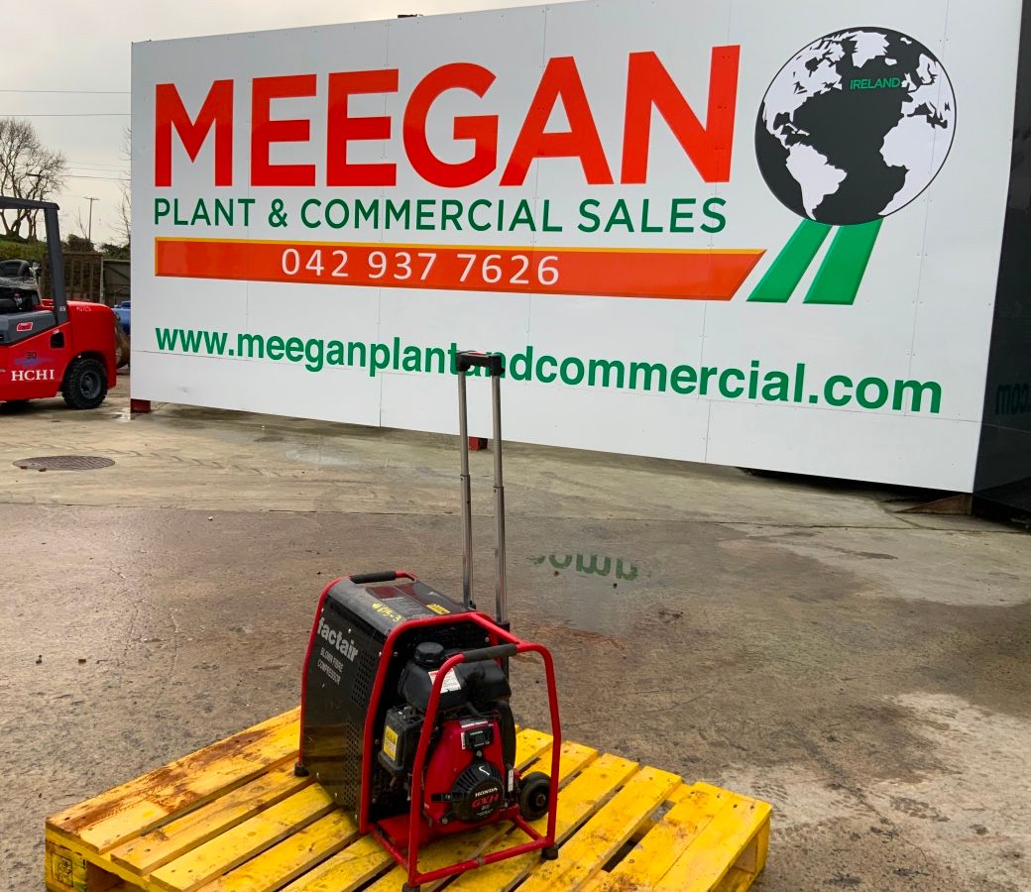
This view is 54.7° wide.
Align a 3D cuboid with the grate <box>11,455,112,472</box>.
[{"bbox_3d":[-3.233,0.136,7.152,0.668,0.030,0.668,3,8,0],"label":"grate"}]

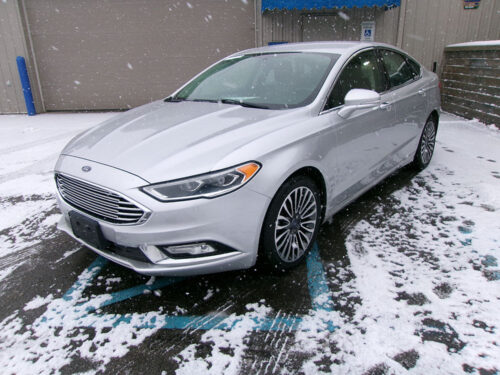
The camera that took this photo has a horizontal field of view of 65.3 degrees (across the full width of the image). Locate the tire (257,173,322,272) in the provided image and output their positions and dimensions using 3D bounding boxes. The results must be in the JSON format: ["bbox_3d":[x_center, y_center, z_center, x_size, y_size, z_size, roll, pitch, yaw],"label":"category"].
[{"bbox_3d":[0.239,0.220,2.577,0.235,0.670,0.670,14,25,37],"label":"tire"}]

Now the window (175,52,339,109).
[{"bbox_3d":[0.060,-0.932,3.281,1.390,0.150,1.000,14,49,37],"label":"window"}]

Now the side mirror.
[{"bbox_3d":[0.763,-0.590,2.710,0.220,0.180,0.250,14,25,37],"label":"side mirror"}]

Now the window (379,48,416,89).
[{"bbox_3d":[1.413,-1.145,3.734,0.090,0.370,0.800,-12,8,43],"label":"window"}]

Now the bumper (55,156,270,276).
[{"bbox_3d":[-0.780,0.094,2.534,1.830,0.630,0.690,14,25,37],"label":"bumper"}]

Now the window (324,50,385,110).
[{"bbox_3d":[0.822,-0.877,3.067,0.090,0.410,1.180,-12,8,43],"label":"window"}]

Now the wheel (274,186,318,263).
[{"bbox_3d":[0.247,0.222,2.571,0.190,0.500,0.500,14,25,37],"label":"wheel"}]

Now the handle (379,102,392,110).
[{"bbox_3d":[1.105,-0.667,3.195,0.055,0.055,0.240,14,25,37],"label":"handle"}]

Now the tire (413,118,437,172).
[{"bbox_3d":[2.038,-0.548,4.650,0.235,0.670,0.670,14,25,37],"label":"tire"}]

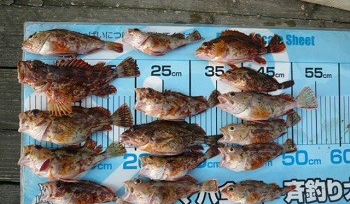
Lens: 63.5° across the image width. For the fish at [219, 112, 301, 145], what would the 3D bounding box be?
[{"bbox_3d":[0.160,0.053,0.529,0.160,0.029,0.050,-9,90,-5],"label":"fish"}]

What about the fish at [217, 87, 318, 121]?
[{"bbox_3d":[0.176,0.004,0.529,0.194,0.033,0.063,-1,88,-5],"label":"fish"}]

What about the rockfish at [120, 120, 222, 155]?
[{"bbox_3d":[-0.005,0.065,0.512,0.185,0.033,0.063,2,89,-5],"label":"rockfish"}]

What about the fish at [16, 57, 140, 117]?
[{"bbox_3d":[-0.164,-0.029,0.496,0.209,0.040,0.103,-4,88,-5],"label":"fish"}]

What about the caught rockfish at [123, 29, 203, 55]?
[{"bbox_3d":[-0.020,-0.109,0.517,0.148,0.028,0.048,0,89,-5],"label":"caught rockfish"}]

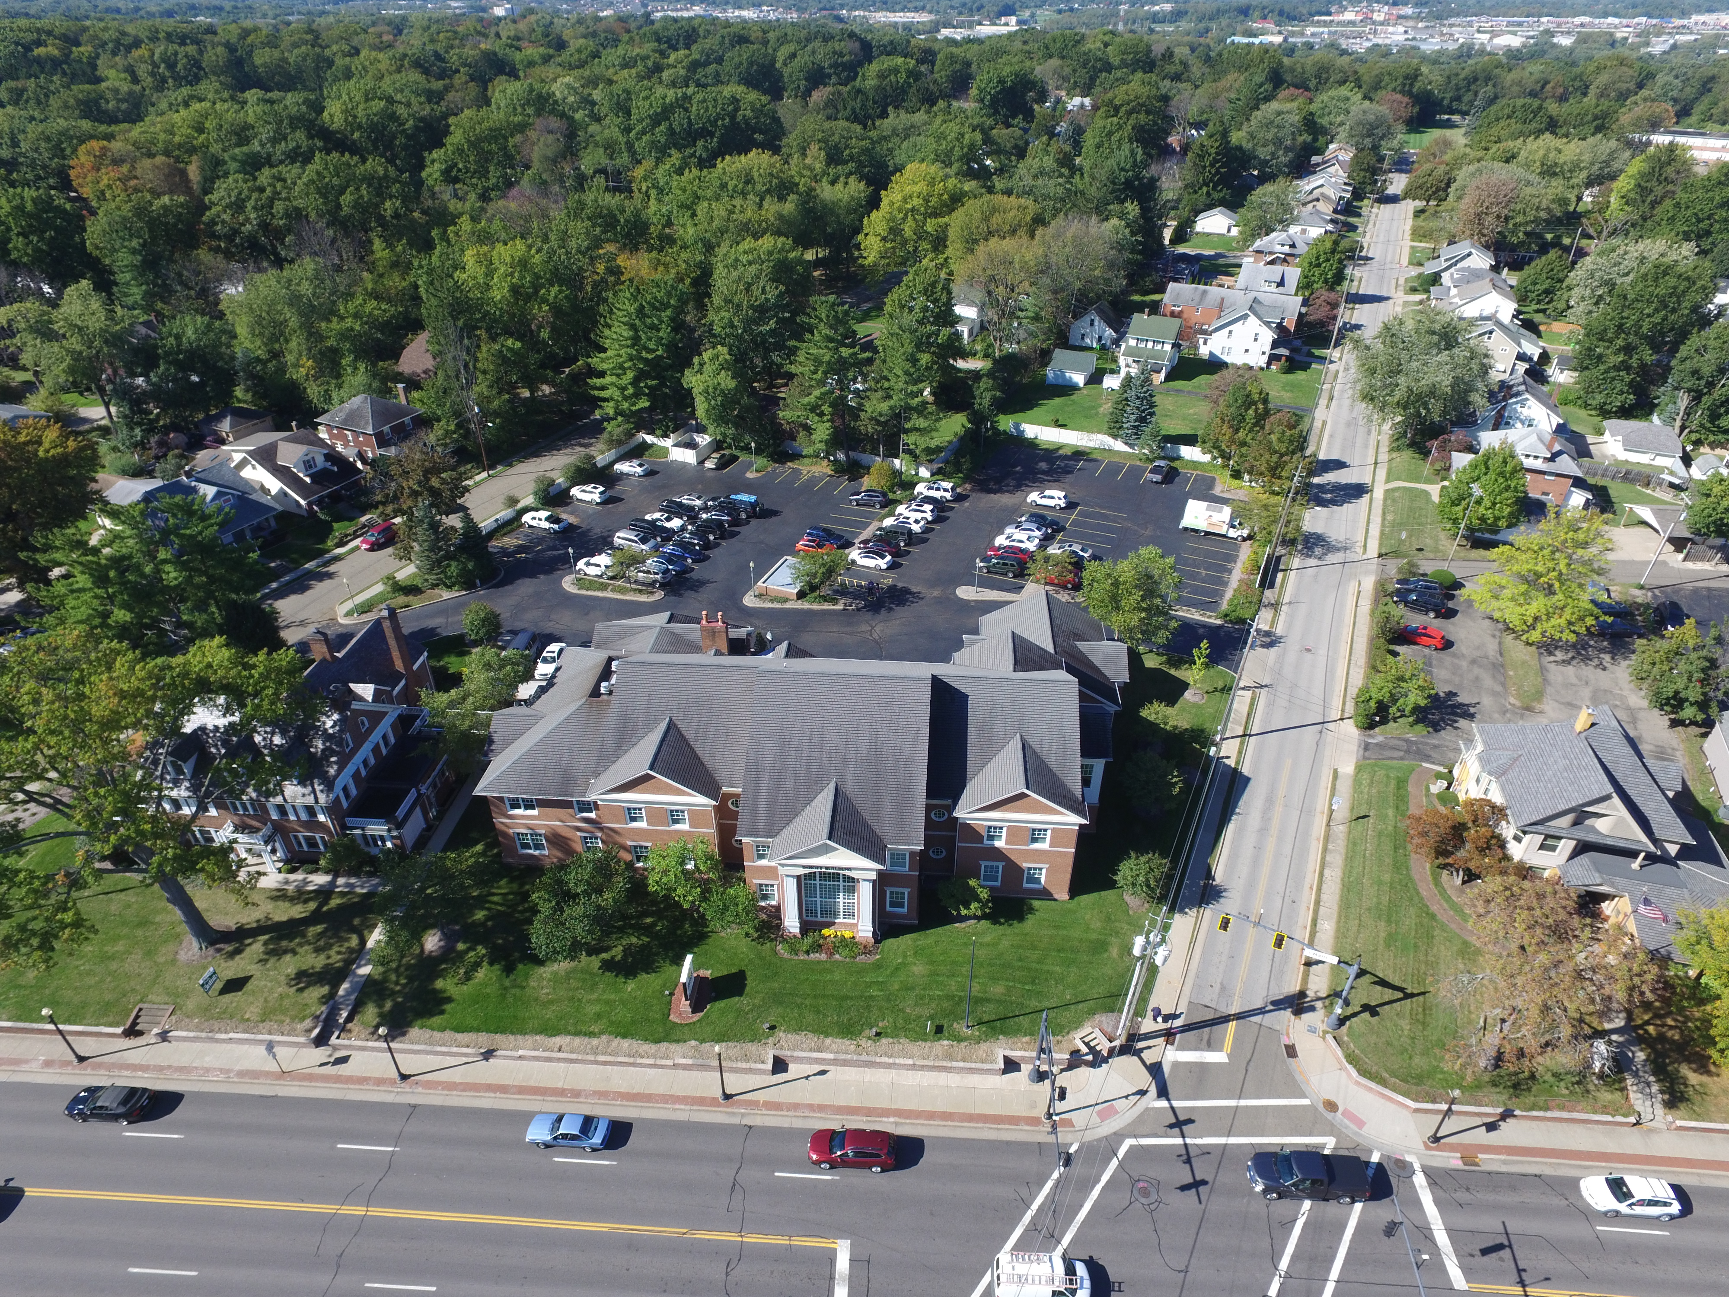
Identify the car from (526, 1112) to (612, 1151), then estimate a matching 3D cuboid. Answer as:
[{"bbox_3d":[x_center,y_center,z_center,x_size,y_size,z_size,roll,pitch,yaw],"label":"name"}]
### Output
[{"bbox_3d":[-16.513,26.798,55.657,4.650,1.380,1.800,2,33,3],"label":"car"}]

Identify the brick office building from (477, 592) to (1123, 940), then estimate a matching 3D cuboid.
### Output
[{"bbox_3d":[-2.840,5.375,73.232,46.527,12.500,29.626,2,34,3],"label":"brick office building"}]

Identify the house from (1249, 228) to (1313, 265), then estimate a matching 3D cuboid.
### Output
[{"bbox_3d":[92.459,-87.210,220.547,13.000,8.800,11.300,15,36,22],"label":"house"}]

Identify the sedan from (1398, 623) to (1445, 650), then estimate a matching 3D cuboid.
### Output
[{"bbox_3d":[51.881,-1.220,93.135,4.250,1.430,1.780,24,40,31],"label":"sedan"}]

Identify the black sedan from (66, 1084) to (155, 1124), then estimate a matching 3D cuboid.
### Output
[{"bbox_3d":[-42.364,25.570,56.217,4.500,1.400,1.780,2,34,3],"label":"black sedan"}]

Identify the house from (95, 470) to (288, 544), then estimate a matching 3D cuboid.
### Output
[{"bbox_3d":[-71.088,-15.025,103.546,19.200,7.200,9.300,15,36,21],"label":"house"}]

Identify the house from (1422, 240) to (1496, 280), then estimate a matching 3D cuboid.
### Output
[{"bbox_3d":[108.469,-69.605,182.518,10.754,7.600,9.459,15,36,21],"label":"house"}]

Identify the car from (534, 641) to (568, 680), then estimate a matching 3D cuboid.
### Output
[{"bbox_3d":[-27.544,1.123,87.884,1.830,1.450,4.800,0,34,0],"label":"car"}]

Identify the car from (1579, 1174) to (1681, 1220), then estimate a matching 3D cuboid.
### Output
[{"bbox_3d":[40.233,28.611,52.395,4.420,1.570,1.780,3,33,4],"label":"car"}]

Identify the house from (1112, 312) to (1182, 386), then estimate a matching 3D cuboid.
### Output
[{"bbox_3d":[47.187,-49.815,163.925,8.800,8.700,10.500,15,36,22],"label":"house"}]

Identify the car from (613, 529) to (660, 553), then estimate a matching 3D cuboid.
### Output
[{"bbox_3d":[-23.898,-11.237,105.012,5.100,1.750,1.950,15,36,21],"label":"car"}]

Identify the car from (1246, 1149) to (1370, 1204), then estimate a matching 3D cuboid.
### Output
[{"bbox_3d":[23.621,28.074,53.249,5.750,1.900,2.030,2,33,3],"label":"car"}]

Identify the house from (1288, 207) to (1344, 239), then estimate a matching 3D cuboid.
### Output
[{"bbox_3d":[114.649,-108.037,253.950,12.100,6.800,9.500,15,36,22],"label":"house"}]

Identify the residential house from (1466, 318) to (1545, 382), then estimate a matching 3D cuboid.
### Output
[{"bbox_3d":[105.775,-50.504,166.870,11.535,8.054,8.949,15,36,21],"label":"residential house"}]

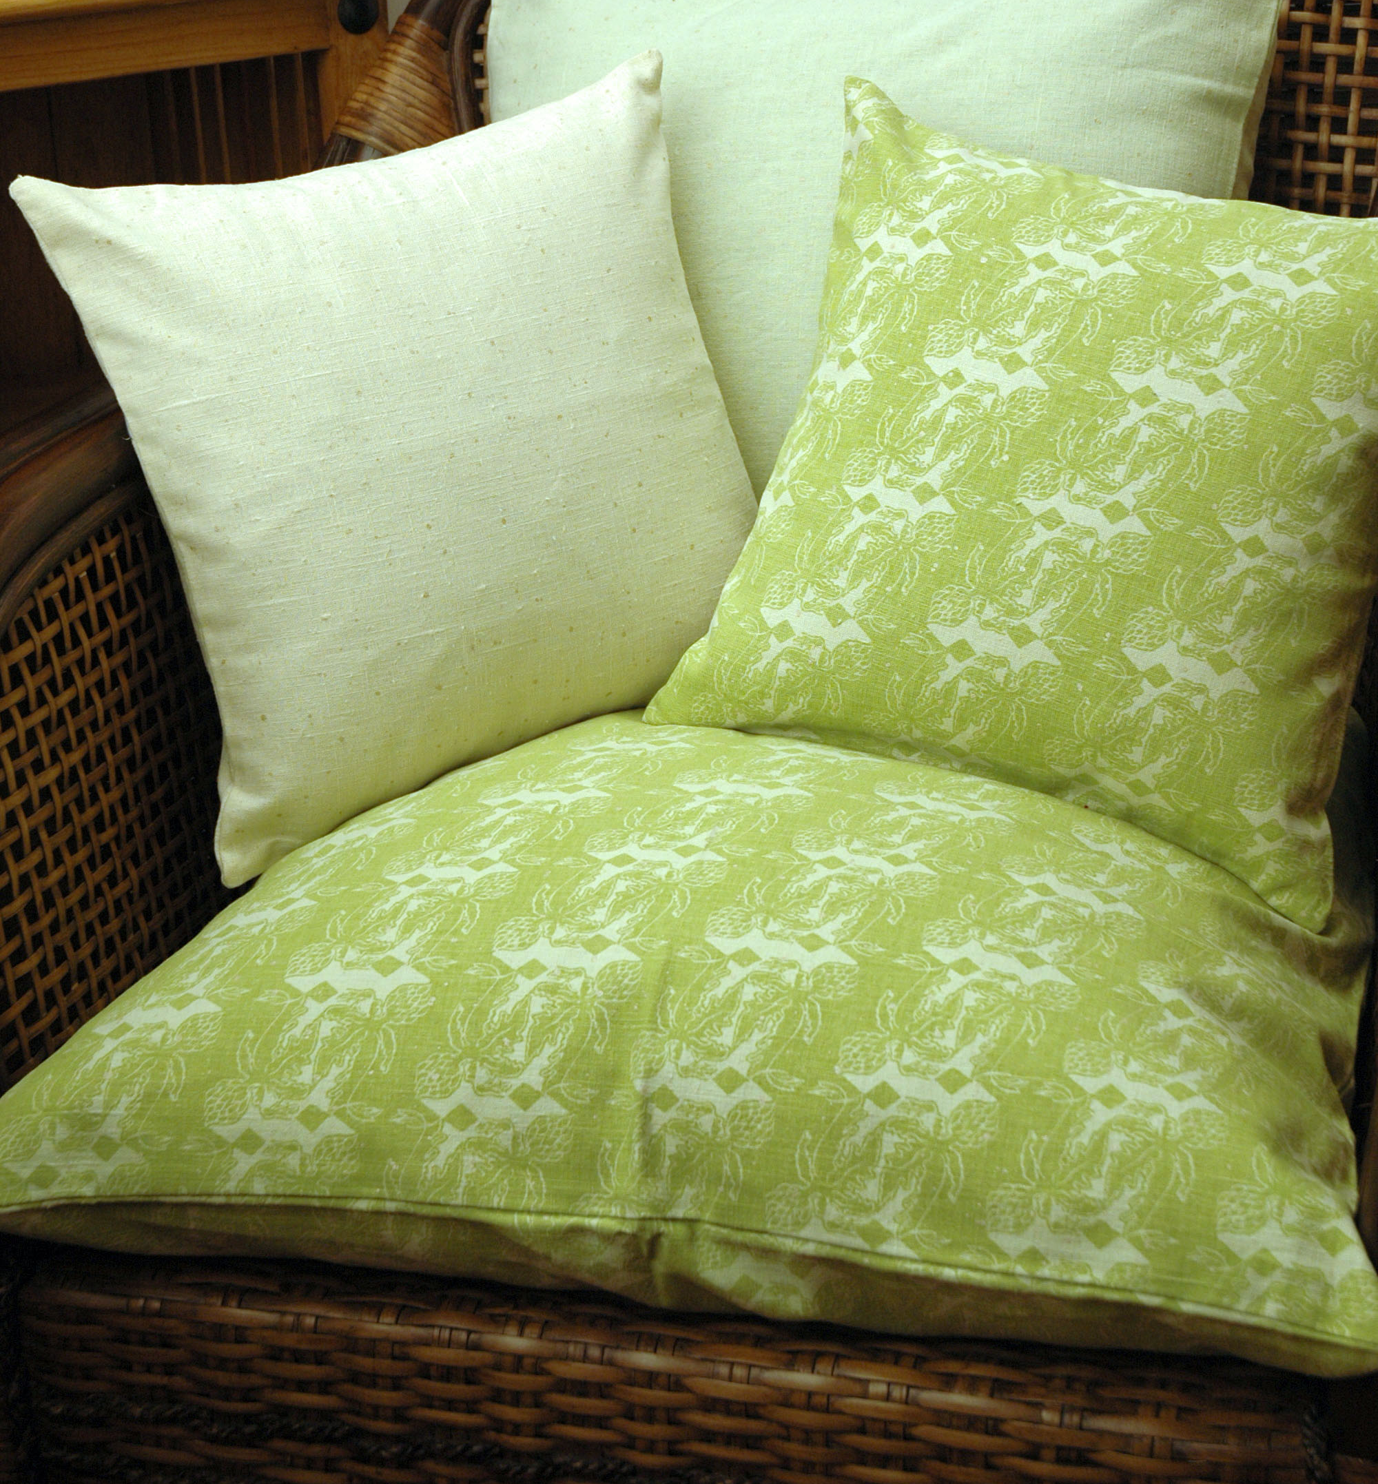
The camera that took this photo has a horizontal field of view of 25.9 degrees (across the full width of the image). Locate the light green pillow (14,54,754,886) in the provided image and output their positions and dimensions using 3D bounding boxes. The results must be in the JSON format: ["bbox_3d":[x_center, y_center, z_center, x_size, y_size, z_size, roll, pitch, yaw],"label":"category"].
[{"bbox_3d":[-0.137,-0.170,1.745,0.410,0.410,0.135,-17,0,-26],"label":"light green pillow"}]

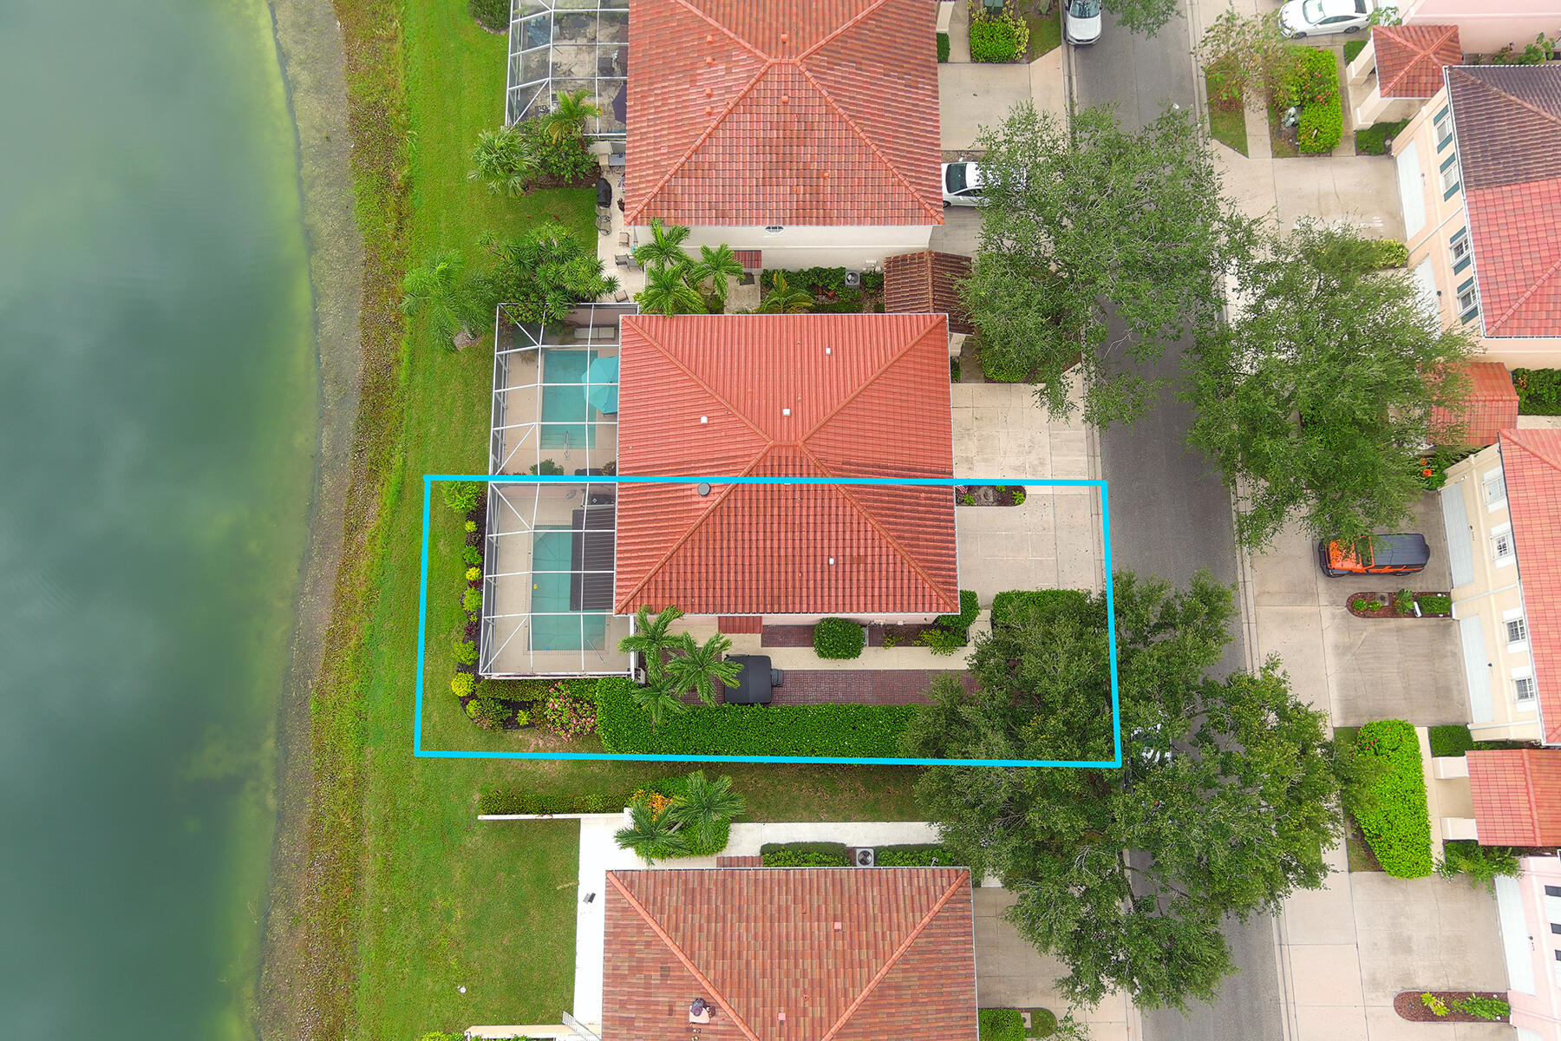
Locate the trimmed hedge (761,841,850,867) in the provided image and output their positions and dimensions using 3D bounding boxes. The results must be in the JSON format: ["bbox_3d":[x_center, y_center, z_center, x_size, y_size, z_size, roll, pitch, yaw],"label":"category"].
[{"bbox_3d":[1.113,15.111,56.783,3.900,1.000,1.130,0,77,0],"label":"trimmed hedge"}]

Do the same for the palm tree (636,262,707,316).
[{"bbox_3d":[-4.854,-9.646,58.967,3.203,7.400,2.346,0,77,0],"label":"palm tree"}]

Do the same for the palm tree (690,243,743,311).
[{"bbox_3d":[-2.891,-10.511,57.949,2.555,5.602,2.850,0,77,0],"label":"palm tree"}]

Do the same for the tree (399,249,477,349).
[{"bbox_3d":[-14.920,-9.373,57.117,3.735,6.585,4.128,0,77,0],"label":"tree"}]

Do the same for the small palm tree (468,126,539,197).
[{"bbox_3d":[-12.955,-16.728,60.058,3.341,4.128,3.440,0,77,0],"label":"small palm tree"}]

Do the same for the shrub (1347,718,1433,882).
[{"bbox_3d":[27.592,12.652,57.384,3.137,1.250,7.016,0,77,0],"label":"shrub"}]

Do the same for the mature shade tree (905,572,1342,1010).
[{"bbox_3d":[14.191,11.031,52.658,17.841,11.000,17.844,0,77,0],"label":"mature shade tree"}]

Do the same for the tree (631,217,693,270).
[{"bbox_3d":[-5.109,-11.866,58.143,2.850,5.798,2.555,0,77,0],"label":"tree"}]

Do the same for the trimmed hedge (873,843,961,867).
[{"bbox_3d":[6.013,14.626,54.653,3.747,1.000,1.105,0,77,0],"label":"trimmed hedge"}]

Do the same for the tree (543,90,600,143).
[{"bbox_3d":[-9.872,-18.912,60.723,2.850,3.833,2.752,0,77,0],"label":"tree"}]

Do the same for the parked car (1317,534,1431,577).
[{"bbox_3d":[27.113,1.550,57.314,4.800,1.840,1.900,0,77,0],"label":"parked car"}]

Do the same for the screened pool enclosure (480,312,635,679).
[{"bbox_3d":[-9.757,-1.517,57.001,6.535,3.390,17.051,0,77,0],"label":"screened pool enclosure"}]

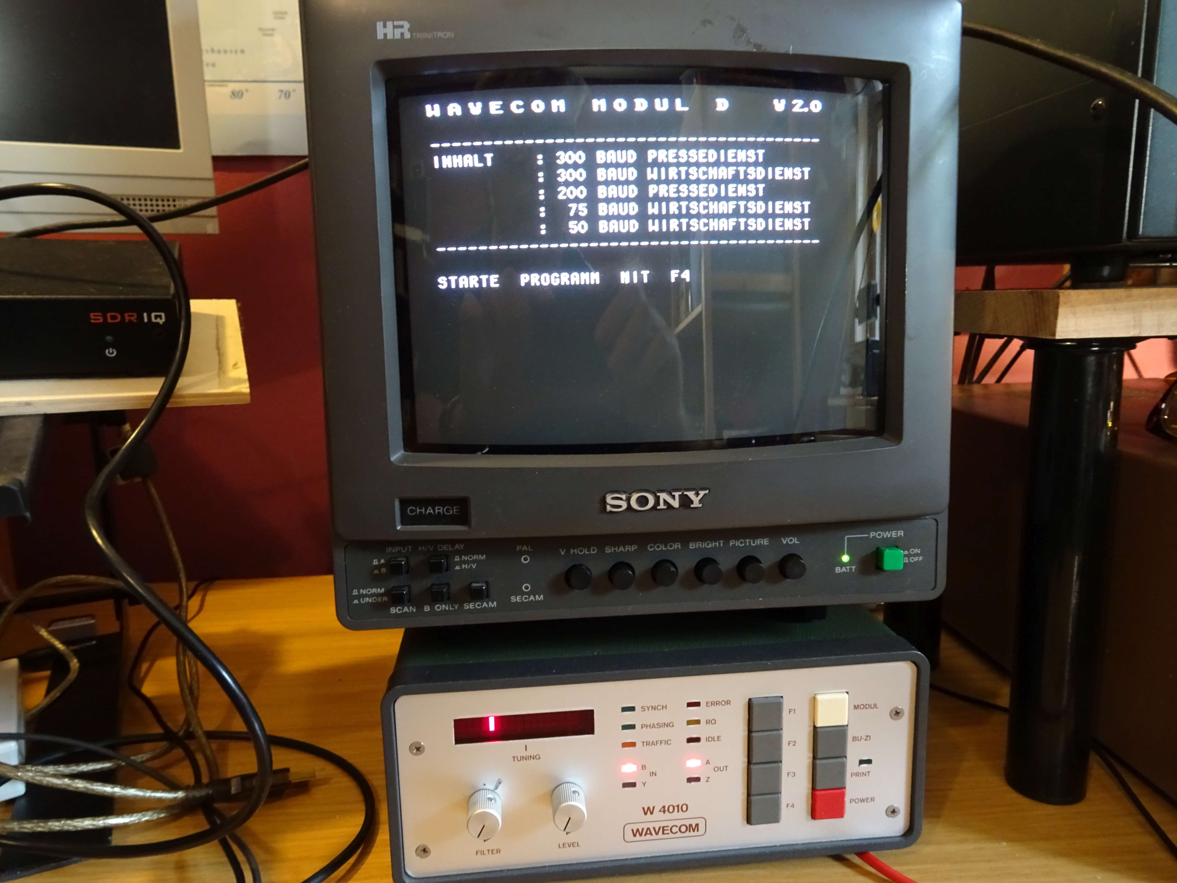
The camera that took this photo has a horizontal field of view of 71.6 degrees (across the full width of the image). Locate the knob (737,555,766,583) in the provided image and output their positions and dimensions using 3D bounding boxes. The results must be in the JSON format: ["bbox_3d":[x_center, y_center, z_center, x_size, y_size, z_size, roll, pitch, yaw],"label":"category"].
[{"bbox_3d":[0.058,0.046,0.288,0.008,0.008,0.007,-2,7,-4],"label":"knob"}]

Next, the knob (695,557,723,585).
[{"bbox_3d":[0.043,0.046,0.287,0.008,0.008,0.007,-2,7,-4],"label":"knob"}]

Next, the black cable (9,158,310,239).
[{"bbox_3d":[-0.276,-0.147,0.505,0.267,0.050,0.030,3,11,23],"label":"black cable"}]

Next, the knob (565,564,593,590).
[{"bbox_3d":[-0.003,0.048,0.285,0.008,0.008,0.006,-2,7,-4],"label":"knob"}]

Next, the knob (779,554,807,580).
[{"bbox_3d":[0.073,0.045,0.290,0.008,0.008,0.006,-2,7,-4],"label":"knob"}]

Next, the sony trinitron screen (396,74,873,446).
[{"bbox_3d":[0.020,-0.061,0.281,0.168,0.128,0.018,-2,7,-4],"label":"sony trinitron screen"}]

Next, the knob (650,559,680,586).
[{"bbox_3d":[0.027,0.047,0.287,0.008,0.008,0.006,-2,7,-4],"label":"knob"}]

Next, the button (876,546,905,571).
[{"bbox_3d":[0.107,0.041,0.291,0.007,0.008,0.007,-2,7,-4],"label":"button"}]

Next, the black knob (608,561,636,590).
[{"bbox_3d":[0.012,0.048,0.285,0.008,0.008,0.007,-2,7,-4],"label":"black knob"}]

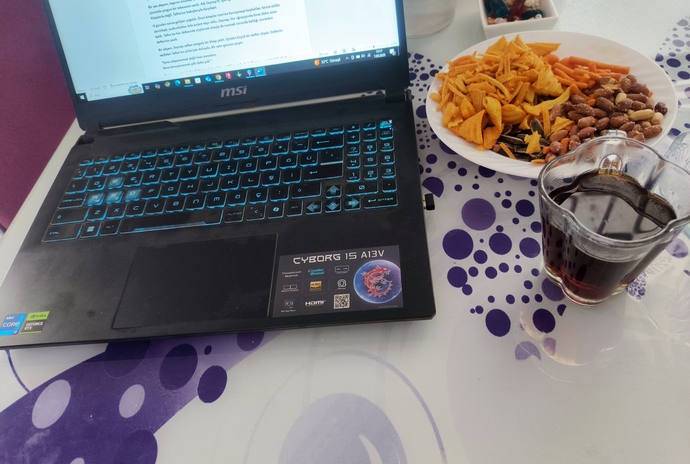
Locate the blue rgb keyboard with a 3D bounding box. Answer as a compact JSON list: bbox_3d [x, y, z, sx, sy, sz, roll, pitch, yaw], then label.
[{"bbox_3d":[-0.113,-0.048,0.419,0.318,0.005,0.105,-5,53,8],"label":"blue rgb keyboard"}]

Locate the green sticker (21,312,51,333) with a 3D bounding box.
[{"bbox_3d":[-0.241,0.071,0.357,0.018,0.001,0.018,-5,53,8],"label":"green sticker"}]

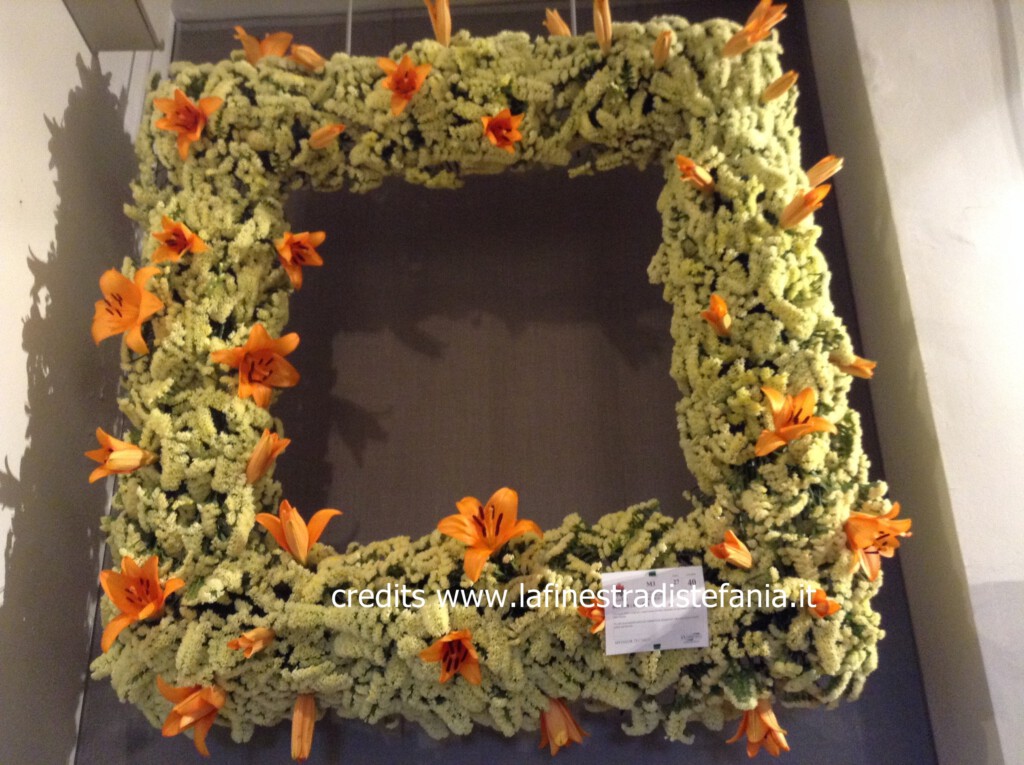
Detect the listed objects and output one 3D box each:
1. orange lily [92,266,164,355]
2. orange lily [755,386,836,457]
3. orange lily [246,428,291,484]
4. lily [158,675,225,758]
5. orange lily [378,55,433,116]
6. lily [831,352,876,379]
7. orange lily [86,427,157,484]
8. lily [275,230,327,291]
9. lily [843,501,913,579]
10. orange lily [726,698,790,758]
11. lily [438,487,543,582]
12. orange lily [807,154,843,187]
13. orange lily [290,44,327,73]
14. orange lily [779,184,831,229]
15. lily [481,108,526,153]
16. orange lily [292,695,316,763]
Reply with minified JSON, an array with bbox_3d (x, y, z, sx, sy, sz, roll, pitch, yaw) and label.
[{"bbox_3d":[-0.617,-0.113,1.589,0.125,0.140,0.080,-12,-12,24],"label":"orange lily"},{"bbox_3d":[0.445,0.062,1.540,0.130,0.100,0.085,2,-37,-9],"label":"orange lily"},{"bbox_3d":[-0.376,0.115,1.500,0.052,0.050,0.097,14,-62,-35],"label":"orange lily"},{"bbox_3d":[-0.439,0.456,1.352,0.090,0.108,0.108,-38,-2,-31],"label":"lily"},{"bbox_3d":[-0.193,-0.543,1.780,0.100,0.105,0.075,0,-3,-3],"label":"orange lily"},{"bbox_3d":[0.555,-0.029,1.595,0.085,0.042,0.042,16,-14,24],"label":"lily"},{"bbox_3d":[-0.674,0.127,1.688,0.108,0.090,0.090,0,-21,-15],"label":"orange lily"},{"bbox_3d":[-0.363,-0.210,1.680,0.090,0.100,0.080,8,0,-24],"label":"lily"},{"bbox_3d":[0.544,0.236,1.450,0.075,0.105,0.100,16,-5,43],"label":"lily"},{"bbox_3d":[0.346,0.484,1.385,0.092,0.092,0.088,-5,-19,-1],"label":"orange lily"},{"bbox_3d":[-0.032,0.228,1.437,0.148,0.135,0.090,-1,-54,-2],"label":"lily"},{"bbox_3d":[0.551,-0.368,1.730,0.090,0.040,0.040,-37,-35,25],"label":"orange lily"},{"bbox_3d":[-0.411,-0.655,1.971,0.088,0.035,0.035,39,-35,-15],"label":"orange lily"},{"bbox_3d":[0.498,-0.300,1.660,0.100,0.042,0.045,-37,-34,18],"label":"orange lily"},{"bbox_3d":[-0.015,-0.440,1.710,0.078,0.080,0.080,-1,5,-2],"label":"lily"},{"bbox_3d":[-0.292,0.483,1.372,0.034,0.098,0.034,-1,-21,0],"label":"orange lily"}]

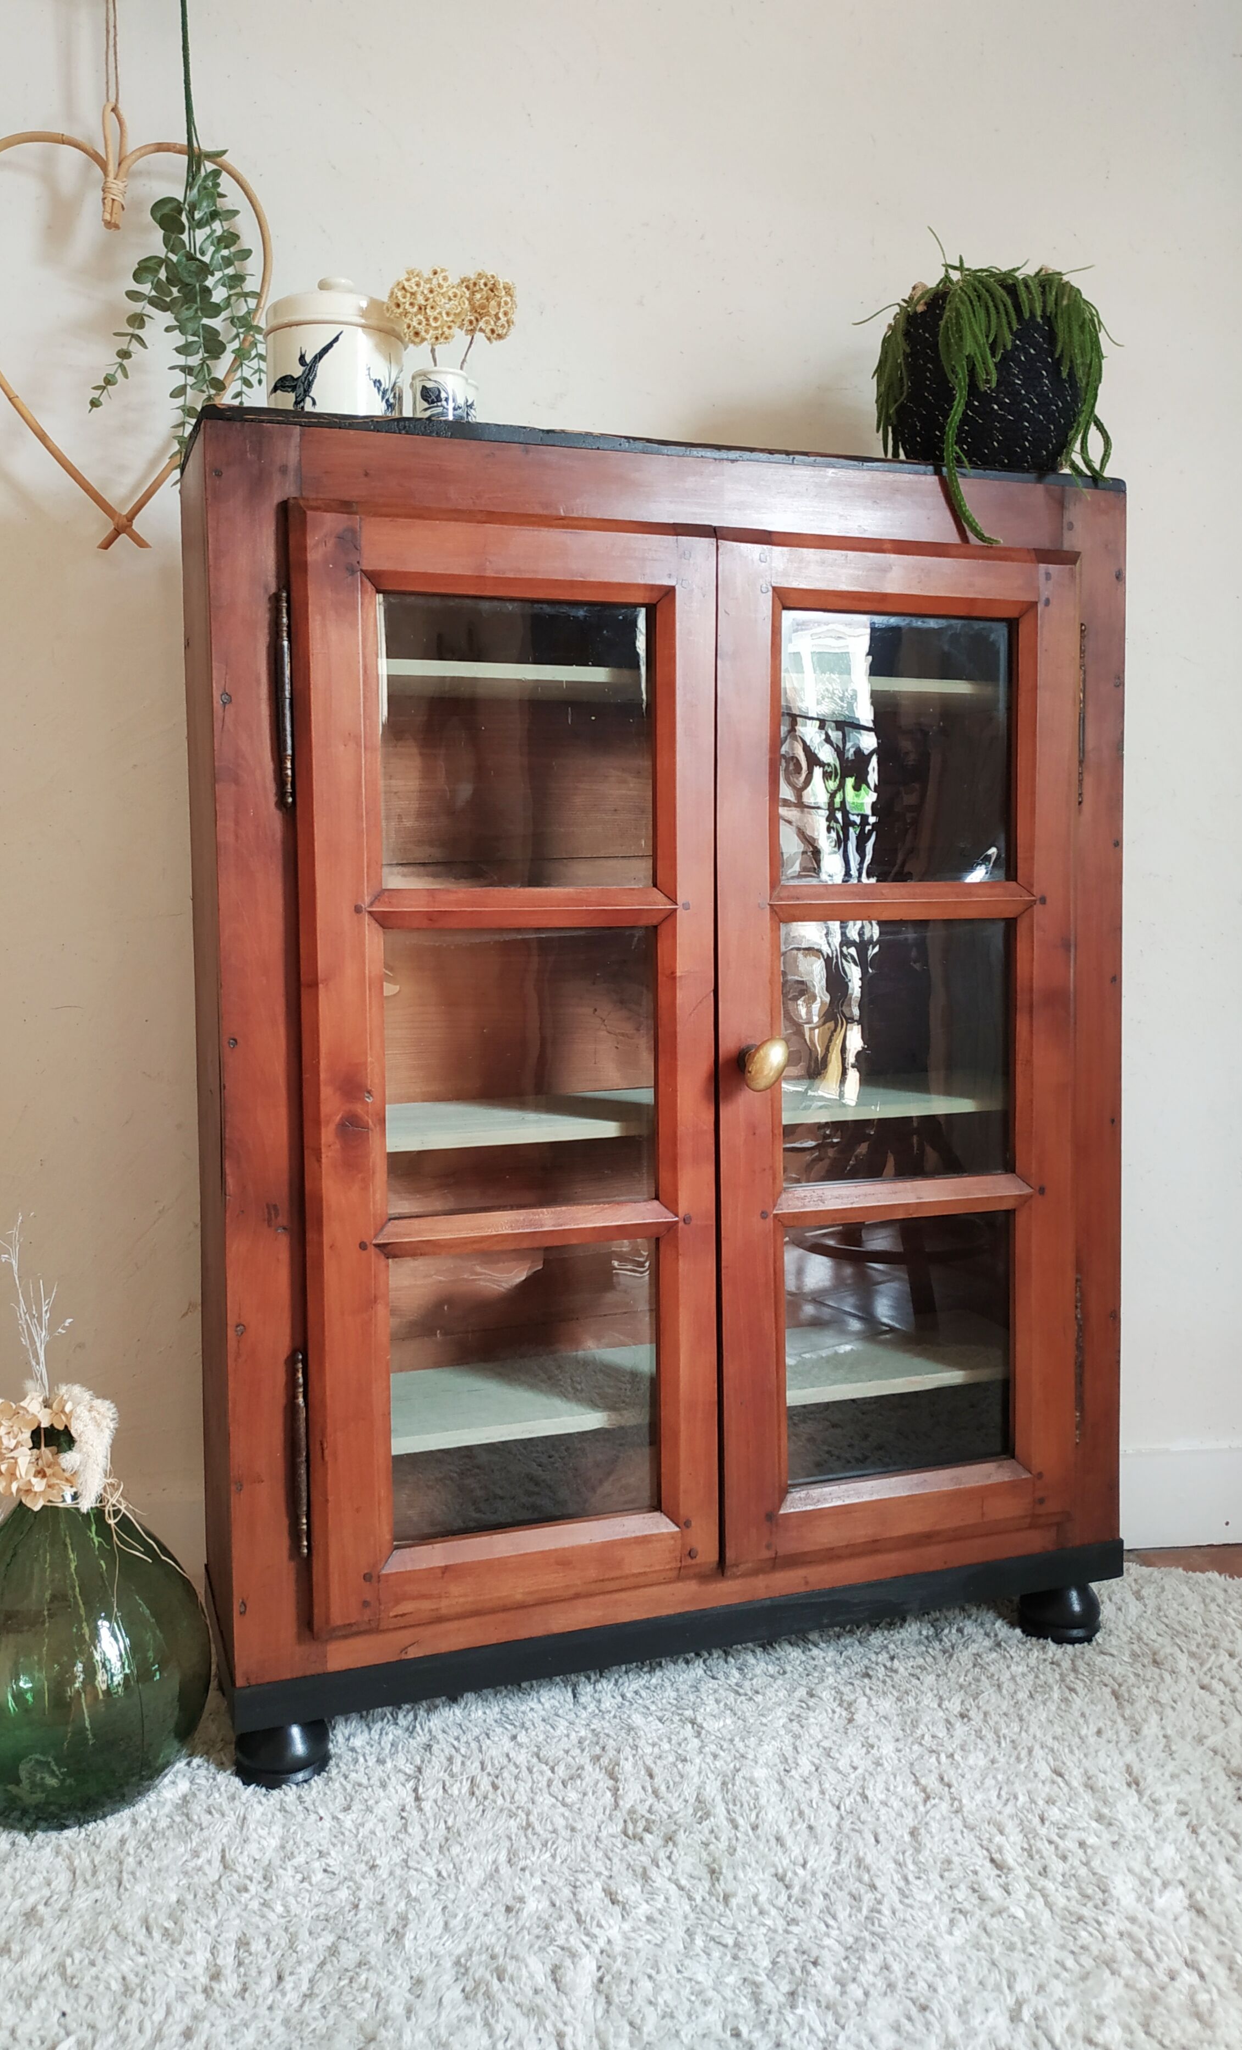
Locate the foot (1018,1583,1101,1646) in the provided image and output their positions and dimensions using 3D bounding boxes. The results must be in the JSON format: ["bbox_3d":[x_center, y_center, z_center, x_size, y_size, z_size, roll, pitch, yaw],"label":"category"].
[{"bbox_3d":[0.463,0.599,1.494,0.080,0.060,0.080,-2,4,-18],"label":"foot"}]

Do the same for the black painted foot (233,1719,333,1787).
[{"bbox_3d":[-0.320,0.666,1.340,0.087,0.065,0.087,-2,5,-18],"label":"black painted foot"}]

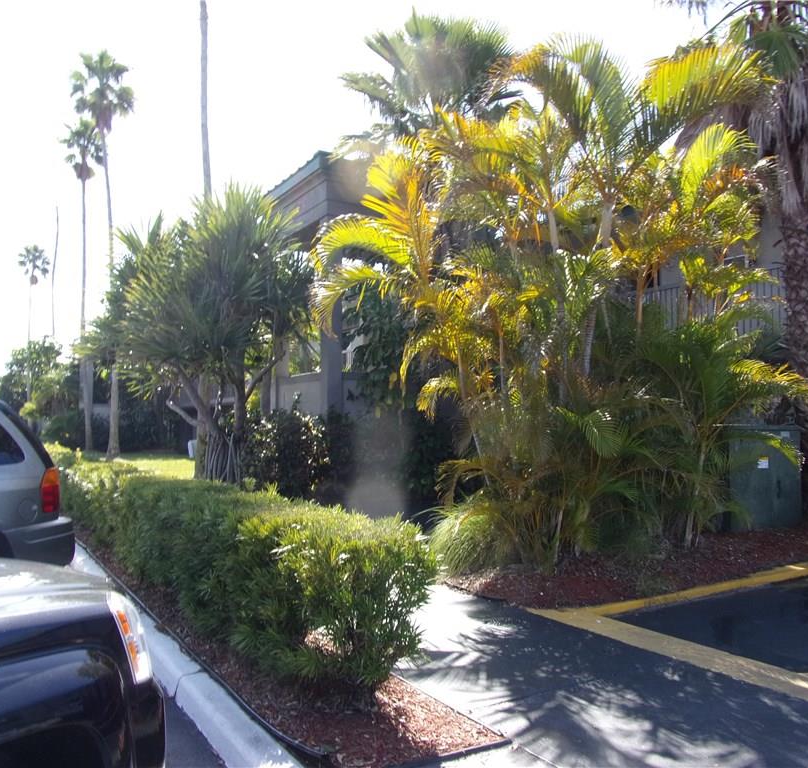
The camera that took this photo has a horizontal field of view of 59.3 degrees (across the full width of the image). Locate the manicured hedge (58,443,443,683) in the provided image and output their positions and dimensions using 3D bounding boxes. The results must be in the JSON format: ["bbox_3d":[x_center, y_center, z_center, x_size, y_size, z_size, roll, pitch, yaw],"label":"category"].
[{"bbox_3d":[-3.537,1.432,8.964,1.120,0.950,12.000,2,-4,-33],"label":"manicured hedge"}]

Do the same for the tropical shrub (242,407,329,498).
[{"bbox_3d":[-1.946,1.235,11.652,1.412,1.730,1.300,0,-3,-9],"label":"tropical shrub"}]

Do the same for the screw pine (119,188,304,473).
[{"bbox_3d":[-3.575,-0.715,13.454,3.306,5.910,3.400,1,-3,-15],"label":"screw pine"}]

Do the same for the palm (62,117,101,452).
[{"bbox_3d":[-16.033,-5.009,35.304,1.718,16.729,1.900,1,-3,-25],"label":"palm"}]

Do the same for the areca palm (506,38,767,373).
[{"bbox_3d":[2.613,-1.437,7.984,2.723,4.789,2.600,-1,-3,18],"label":"areca palm"}]

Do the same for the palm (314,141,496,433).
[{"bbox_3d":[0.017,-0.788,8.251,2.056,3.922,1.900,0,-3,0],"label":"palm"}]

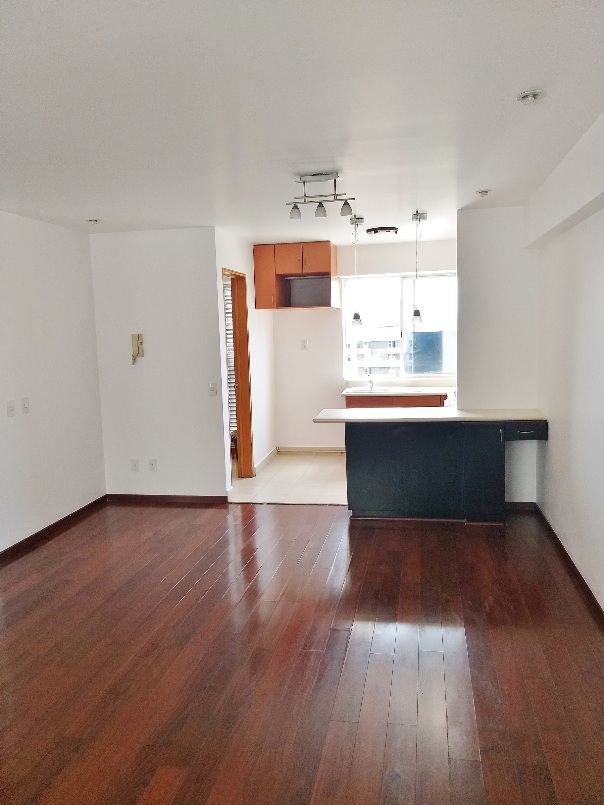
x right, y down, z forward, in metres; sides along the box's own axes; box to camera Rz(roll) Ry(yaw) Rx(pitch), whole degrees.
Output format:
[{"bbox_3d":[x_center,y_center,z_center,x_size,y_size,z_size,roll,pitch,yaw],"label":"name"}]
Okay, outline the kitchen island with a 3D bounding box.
[{"bbox_3d":[1.026,0.503,4.972,1.773,0.816,0.647,0,7,12],"label":"kitchen island"}]

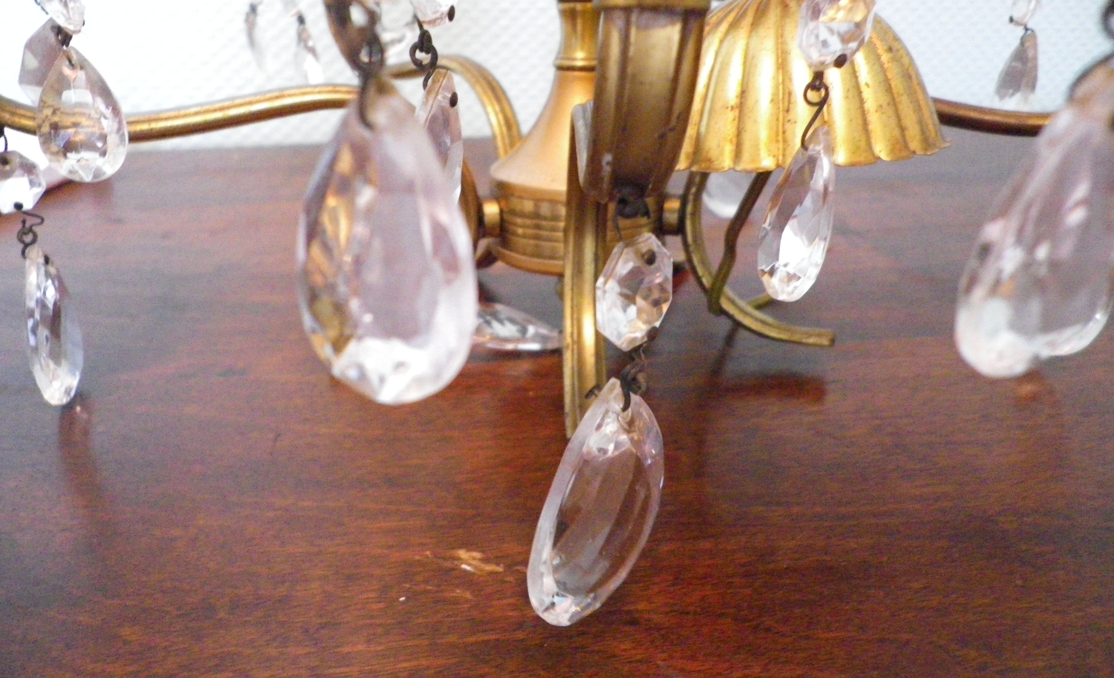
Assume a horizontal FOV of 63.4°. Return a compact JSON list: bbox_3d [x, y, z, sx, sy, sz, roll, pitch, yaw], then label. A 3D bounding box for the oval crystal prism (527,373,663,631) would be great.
[{"bbox_3d":[0.006,0.026,0.144,0.009,0.042,0.022,22,13,39],"label":"oval crystal prism"}]

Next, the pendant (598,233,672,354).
[{"bbox_3d":[0.012,-0.007,0.136,0.017,0.018,0.008,-20,31,-39],"label":"pendant"}]

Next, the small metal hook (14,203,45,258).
[{"bbox_3d":[-0.113,-0.023,0.192,0.007,0.013,0.005,-15,27,-30],"label":"small metal hook"}]

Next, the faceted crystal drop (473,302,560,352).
[{"bbox_3d":[-0.017,-0.005,0.252,0.041,0.010,0.024,7,25,16],"label":"faceted crystal drop"}]

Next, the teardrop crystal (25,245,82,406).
[{"bbox_3d":[-0.114,-0.003,0.203,0.009,0.040,0.021,6,25,-1],"label":"teardrop crystal"}]

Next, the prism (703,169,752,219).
[{"bbox_3d":[0.065,-0.065,0.339,0.024,0.041,0.010,0,23,0],"label":"prism"}]

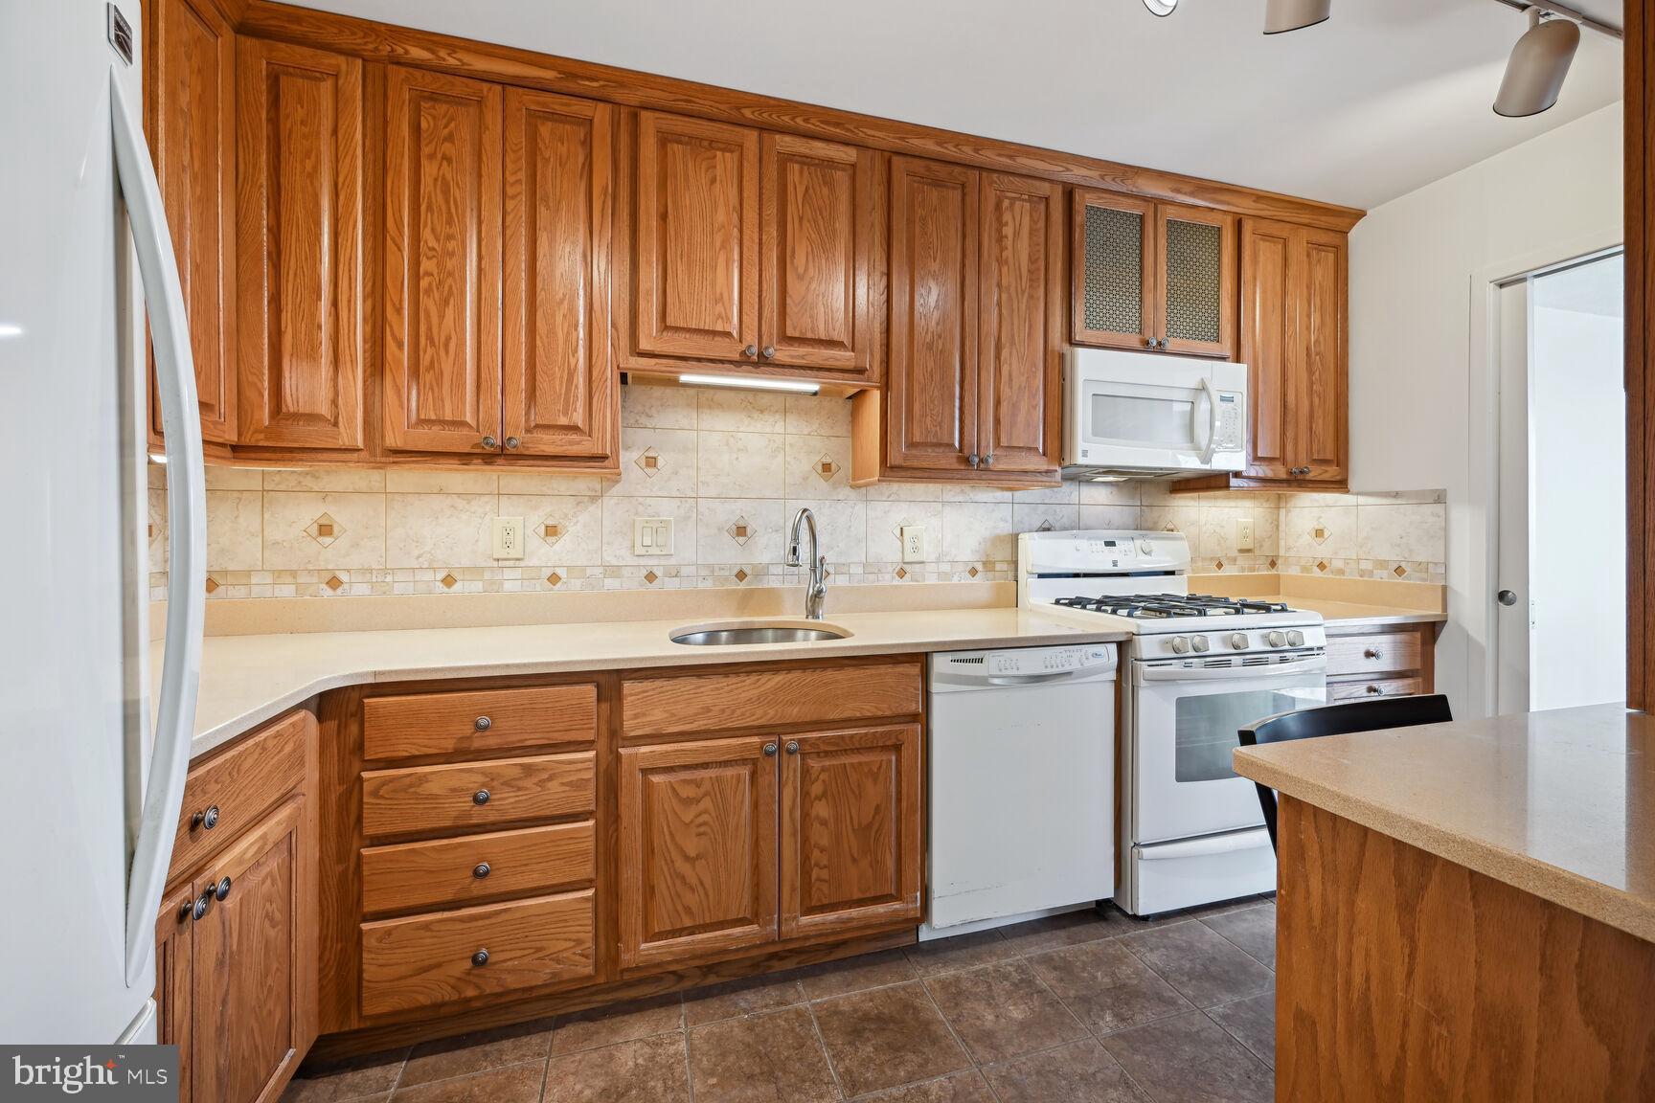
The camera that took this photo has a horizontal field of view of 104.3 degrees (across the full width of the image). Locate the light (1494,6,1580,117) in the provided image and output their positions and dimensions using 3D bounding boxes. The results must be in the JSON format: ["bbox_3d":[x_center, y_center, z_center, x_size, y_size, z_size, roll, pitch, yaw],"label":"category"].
[{"bbox_3d":[1.746,-1.208,1.584,0.114,0.196,0.191,0,-14,31],"label":"light"}]

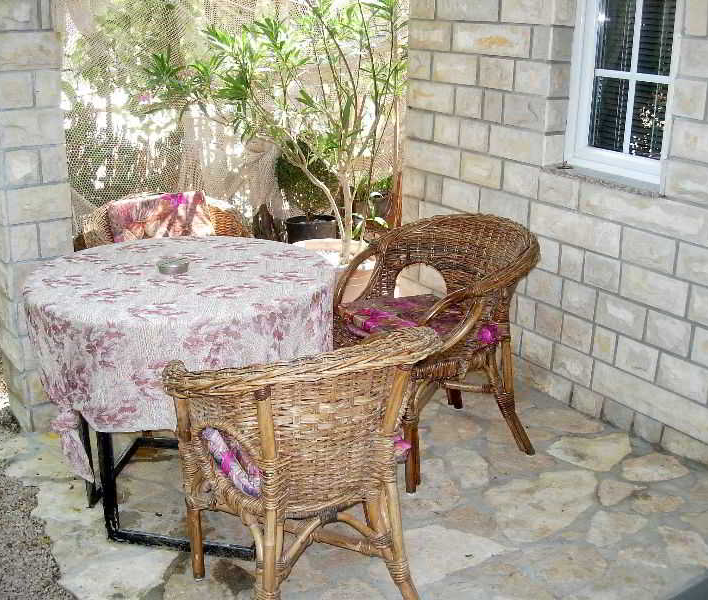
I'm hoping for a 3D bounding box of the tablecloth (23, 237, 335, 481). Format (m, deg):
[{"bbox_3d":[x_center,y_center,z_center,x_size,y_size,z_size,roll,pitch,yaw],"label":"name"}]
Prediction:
[{"bbox_3d":[-0.554,0.178,2.851,0.970,0.575,0.970,4,19,10],"label":"tablecloth"}]

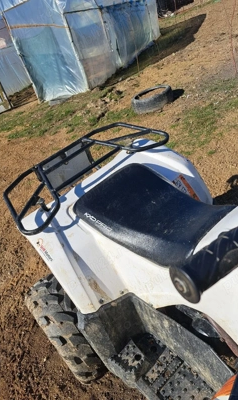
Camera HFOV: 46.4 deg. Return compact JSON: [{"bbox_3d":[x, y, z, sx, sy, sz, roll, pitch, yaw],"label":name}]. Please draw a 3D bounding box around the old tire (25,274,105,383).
[{"bbox_3d":[-0.171,0.501,1.173,0.220,0.447,0.447,-34,36,-20],"label":"old tire"}]

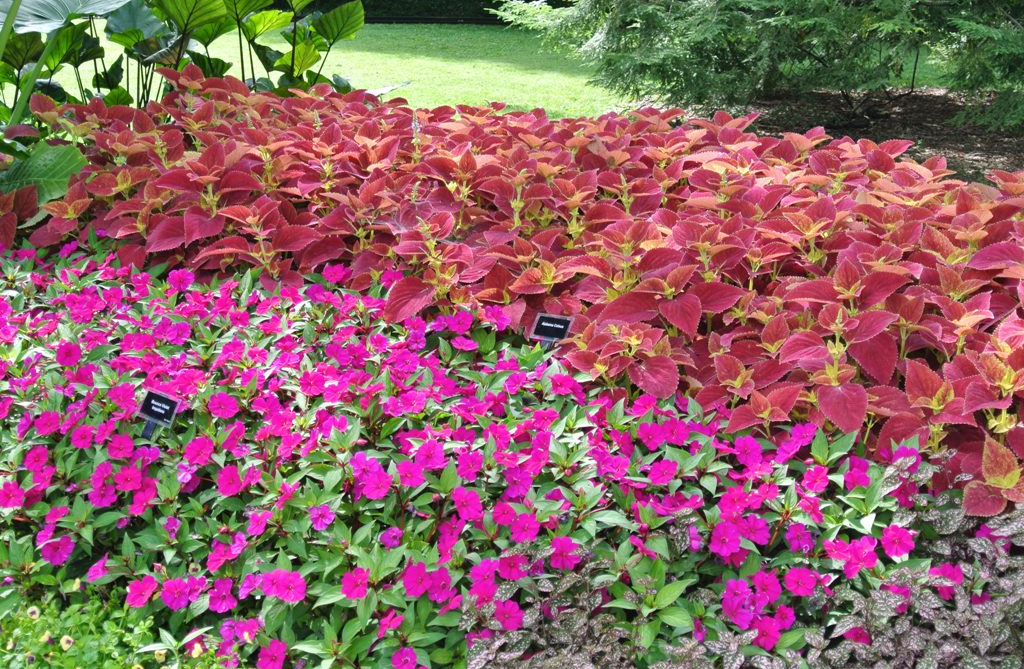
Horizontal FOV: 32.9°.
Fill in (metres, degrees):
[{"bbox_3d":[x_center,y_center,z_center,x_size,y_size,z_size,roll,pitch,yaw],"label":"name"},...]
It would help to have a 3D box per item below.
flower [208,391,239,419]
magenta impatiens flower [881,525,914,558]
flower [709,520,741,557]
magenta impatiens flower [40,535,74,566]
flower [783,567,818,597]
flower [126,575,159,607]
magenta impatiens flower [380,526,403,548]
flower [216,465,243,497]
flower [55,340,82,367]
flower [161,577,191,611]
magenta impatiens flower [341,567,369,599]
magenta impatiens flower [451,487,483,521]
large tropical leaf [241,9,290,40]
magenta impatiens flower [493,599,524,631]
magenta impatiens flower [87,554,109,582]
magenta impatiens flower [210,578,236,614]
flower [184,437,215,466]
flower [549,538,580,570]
[{"bbox_3d":[-0.598,0.148,3.600,0.061,0.020,0.060,-4,59,-15],"label":"flower"},{"bbox_3d":[0.661,0.355,2.980,0.057,0.057,0.020,7,-13,21],"label":"magenta impatiens flower"},{"bbox_3d":[0.422,0.405,3.450,0.062,0.070,0.026,4,-12,16],"label":"flower"},{"bbox_3d":[-0.837,0.397,3.200,0.060,0.020,0.058,0,56,-1],"label":"magenta impatiens flower"},{"bbox_3d":[0.483,0.412,2.900,0.057,0.054,0.020,5,-27,15],"label":"flower"},{"bbox_3d":[-0.664,0.460,3.120,0.058,0.021,0.060,6,56,21],"label":"flower"},{"bbox_3d":[-0.212,0.356,3.050,0.041,0.041,0.022,3,-12,10],"label":"magenta impatiens flower"},{"bbox_3d":[-0.594,0.307,3.650,0.053,0.066,0.026,0,-11,-1],"label":"flower"},{"bbox_3d":[-1.047,0.045,4.100,0.065,0.060,0.025,-4,-8,-15],"label":"flower"},{"bbox_3d":[-0.605,0.466,3.120,0.056,0.060,0.020,2,-28,6],"label":"flower"},{"bbox_3d":[-0.263,0.414,2.900,0.052,0.054,0.020,5,-13,15],"label":"magenta impatiens flower"},{"bbox_3d":[-0.083,0.316,3.250,0.058,0.020,0.062,-7,58,-27],"label":"magenta impatiens flower"},{"bbox_3d":[-0.852,-1.071,6.000,0.170,0.115,0.120,-2,15,-8],"label":"large tropical leaf"},{"bbox_3d":[-0.006,0.519,3.220,0.058,0.058,0.025,0,-17,0],"label":"magenta impatiens flower"},{"bbox_3d":[-0.756,0.427,3.170,0.055,0.058,0.022,17,-21,49],"label":"magenta impatiens flower"},{"bbox_3d":[-0.550,0.496,3.300,0.052,0.063,0.028,-4,-12,-15],"label":"magenta impatiens flower"},{"bbox_3d":[-0.603,0.226,3.350,0.056,0.054,0.020,2,-24,7],"label":"flower"},{"bbox_3d":[0.089,0.372,2.950,0.056,0.058,0.020,2,-15,5],"label":"flower"}]

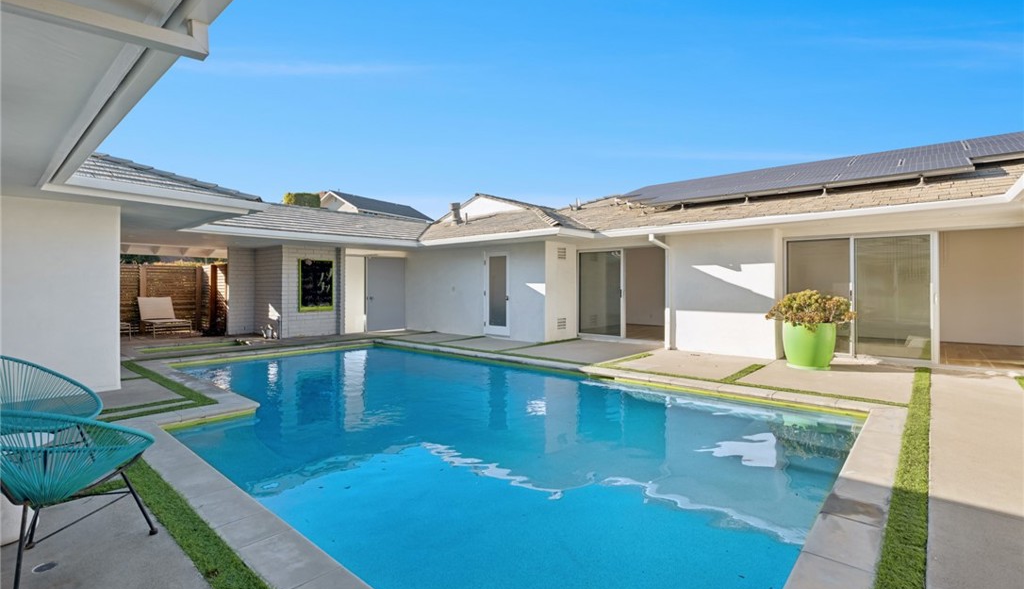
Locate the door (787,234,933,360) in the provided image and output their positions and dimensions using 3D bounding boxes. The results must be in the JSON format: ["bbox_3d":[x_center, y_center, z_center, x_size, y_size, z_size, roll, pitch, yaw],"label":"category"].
[{"bbox_3d":[5.644,0.014,7.505,1.993,1.981,0.100,1,1,40],"label":"door"}]

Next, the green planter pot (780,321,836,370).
[{"bbox_3d":[4.606,0.786,7.045,0.700,0.660,0.700,1,1,40],"label":"green planter pot"}]

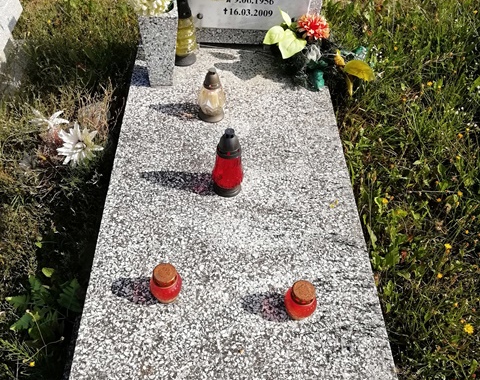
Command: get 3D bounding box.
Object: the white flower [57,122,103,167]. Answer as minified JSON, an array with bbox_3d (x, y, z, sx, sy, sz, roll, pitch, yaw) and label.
[{"bbox_3d":[-0.573,-0.162,1.716,0.155,0.075,0.150,-15,89,-17],"label":"white flower"}]

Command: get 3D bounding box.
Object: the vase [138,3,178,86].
[{"bbox_3d":[-0.285,-0.522,1.744,0.130,0.294,0.129,1,49,-3],"label":"vase"}]

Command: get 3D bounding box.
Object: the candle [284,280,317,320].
[{"bbox_3d":[0.155,0.275,1.206,0.083,0.101,0.083,1,49,-3],"label":"candle"}]

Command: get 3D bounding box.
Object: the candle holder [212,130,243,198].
[{"bbox_3d":[-0.030,-0.088,1.427,0.091,0.240,0.091,1,49,-3],"label":"candle holder"}]

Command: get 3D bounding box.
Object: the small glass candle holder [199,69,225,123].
[{"bbox_3d":[-0.096,-0.337,1.670,0.096,0.195,0.096,1,49,-3],"label":"small glass candle holder"}]

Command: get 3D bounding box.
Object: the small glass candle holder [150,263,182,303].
[{"bbox_3d":[-0.187,0.238,1.218,0.083,0.104,0.083,1,49,-3],"label":"small glass candle holder"}]

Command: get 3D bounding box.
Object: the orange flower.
[{"bbox_3d":[0.264,-0.585,1.729,0.115,0.080,0.090,11,88,5],"label":"orange flower"}]

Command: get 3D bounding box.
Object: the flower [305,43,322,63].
[{"bbox_3d":[0.278,-0.521,1.820,0.058,0.065,0.055,1,12,-3],"label":"flower"}]

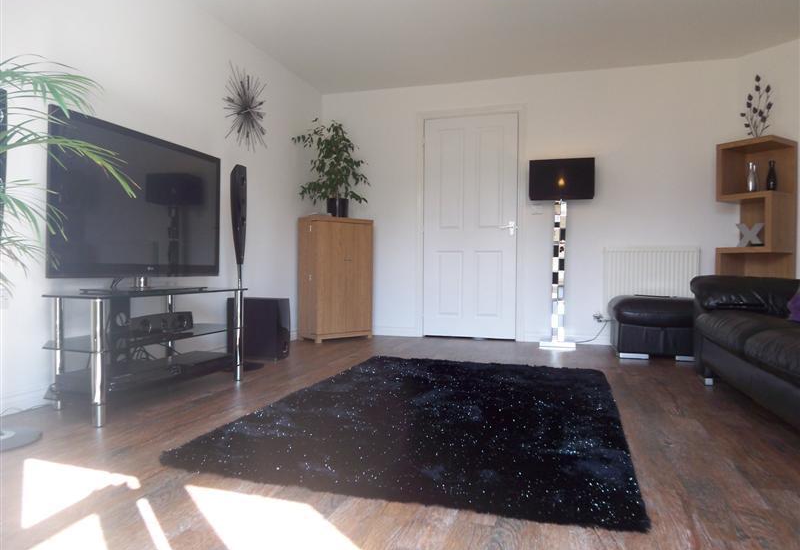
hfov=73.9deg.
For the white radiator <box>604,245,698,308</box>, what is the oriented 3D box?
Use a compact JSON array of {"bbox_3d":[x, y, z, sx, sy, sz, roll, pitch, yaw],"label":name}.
[{"bbox_3d":[1.998,0.076,4.250,0.697,0.605,0.100,1,1,17],"label":"white radiator"}]

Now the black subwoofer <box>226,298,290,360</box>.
[{"bbox_3d":[-0.954,0.363,3.627,0.385,0.410,0.195,1,1,11],"label":"black subwoofer"}]

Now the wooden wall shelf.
[{"bbox_3d":[2.565,-0.169,3.848,0.355,1.553,0.365,0,1,-33],"label":"wooden wall shelf"}]

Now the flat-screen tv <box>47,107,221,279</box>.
[{"bbox_3d":[-1.255,-0.335,2.636,0.070,0.690,1.110,1,1,17],"label":"flat-screen tv"}]

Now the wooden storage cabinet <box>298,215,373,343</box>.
[{"bbox_3d":[-0.554,0.037,4.676,0.577,1.050,0.335,0,1,-40],"label":"wooden storage cabinet"}]

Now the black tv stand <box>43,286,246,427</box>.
[{"bbox_3d":[-1.230,0.324,2.544,0.530,0.503,1.030,1,1,17],"label":"black tv stand"}]

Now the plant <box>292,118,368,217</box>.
[{"bbox_3d":[-0.565,-0.923,4.591,0.590,0.870,0.520,1,1,17],"label":"plant"}]

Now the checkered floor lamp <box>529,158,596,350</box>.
[{"bbox_3d":[1.295,-0.163,4.303,0.497,1.500,0.235,1,1,17],"label":"checkered floor lamp"}]

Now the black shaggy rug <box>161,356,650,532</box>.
[{"bbox_3d":[0.225,0.578,2.447,1.410,0.034,2.030,1,1,17],"label":"black shaggy rug"}]

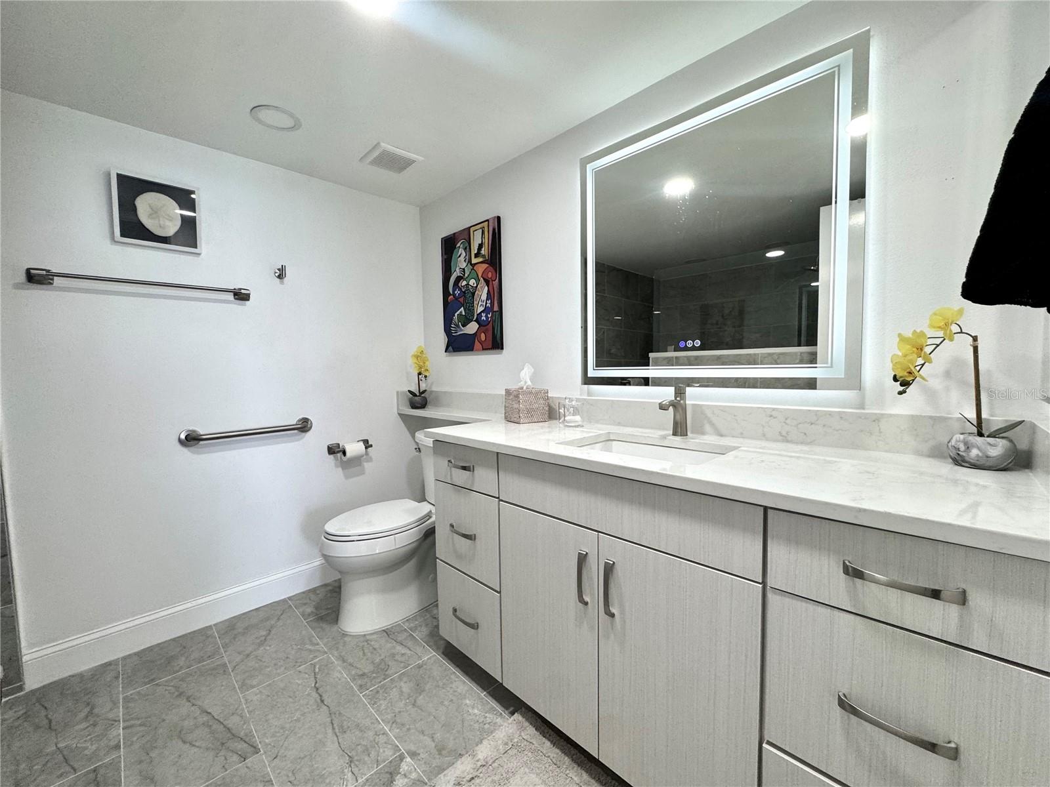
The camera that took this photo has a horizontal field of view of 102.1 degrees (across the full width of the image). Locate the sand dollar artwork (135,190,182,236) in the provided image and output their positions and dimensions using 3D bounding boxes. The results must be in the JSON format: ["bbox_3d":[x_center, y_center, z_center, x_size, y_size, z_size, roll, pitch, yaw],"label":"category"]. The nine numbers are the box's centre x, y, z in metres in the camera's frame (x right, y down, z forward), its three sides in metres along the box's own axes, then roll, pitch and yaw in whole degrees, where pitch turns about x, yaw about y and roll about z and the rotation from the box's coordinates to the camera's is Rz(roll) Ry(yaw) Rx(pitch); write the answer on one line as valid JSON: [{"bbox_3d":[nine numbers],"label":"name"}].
[{"bbox_3d":[-1.517,-0.740,1.760,0.143,0.166,0.018,-5,5,-44],"label":"sand dollar artwork"}]

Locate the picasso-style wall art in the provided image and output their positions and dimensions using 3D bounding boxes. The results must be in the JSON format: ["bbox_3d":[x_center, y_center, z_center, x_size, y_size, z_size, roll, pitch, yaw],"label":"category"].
[{"bbox_3d":[-0.289,-0.553,2.294,0.030,0.656,0.492,-5,5,-44],"label":"picasso-style wall art"}]

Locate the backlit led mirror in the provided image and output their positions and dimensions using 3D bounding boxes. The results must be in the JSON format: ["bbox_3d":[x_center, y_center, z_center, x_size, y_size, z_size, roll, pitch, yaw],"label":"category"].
[{"bbox_3d":[0.558,-0.474,1.415,0.037,0.900,0.912,-5,5,-44],"label":"backlit led mirror"}]

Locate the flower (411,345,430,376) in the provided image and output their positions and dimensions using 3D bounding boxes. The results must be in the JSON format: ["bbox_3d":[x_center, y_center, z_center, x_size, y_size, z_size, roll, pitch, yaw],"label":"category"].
[{"bbox_3d":[-0.621,-0.192,2.520,0.115,0.180,0.110,-2,4,-11],"label":"flower"}]

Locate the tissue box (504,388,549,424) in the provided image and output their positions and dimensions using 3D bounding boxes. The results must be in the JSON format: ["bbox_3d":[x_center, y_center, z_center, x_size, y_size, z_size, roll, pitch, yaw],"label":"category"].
[{"bbox_3d":[-0.001,0.046,1.831,0.136,0.143,0.136,-4,5,-33],"label":"tissue box"}]

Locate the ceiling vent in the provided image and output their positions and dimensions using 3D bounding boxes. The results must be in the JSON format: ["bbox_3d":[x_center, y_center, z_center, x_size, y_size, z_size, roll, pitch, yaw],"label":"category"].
[{"bbox_3d":[-0.650,-1.126,2.062,0.222,0.020,0.222,-5,5,-44],"label":"ceiling vent"}]

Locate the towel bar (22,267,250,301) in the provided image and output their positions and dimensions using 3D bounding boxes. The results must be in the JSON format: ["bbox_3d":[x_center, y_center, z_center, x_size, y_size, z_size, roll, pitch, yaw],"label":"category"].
[{"bbox_3d":[-1.523,-0.437,1.738,0.672,0.056,0.076,-5,5,-44],"label":"towel bar"}]

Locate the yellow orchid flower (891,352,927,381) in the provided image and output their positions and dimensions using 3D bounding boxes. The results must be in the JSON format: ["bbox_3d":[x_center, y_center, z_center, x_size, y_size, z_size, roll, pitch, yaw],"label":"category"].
[{"bbox_3d":[0.862,-0.059,0.955,0.066,0.066,0.045,-1,4,9],"label":"yellow orchid flower"}]

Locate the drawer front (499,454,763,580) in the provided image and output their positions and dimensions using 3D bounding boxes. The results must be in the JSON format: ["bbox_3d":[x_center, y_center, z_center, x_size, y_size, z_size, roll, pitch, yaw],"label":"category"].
[{"bbox_3d":[0.192,0.272,1.087,0.020,0.151,0.765,-5,5,-44],"label":"drawer front"}]

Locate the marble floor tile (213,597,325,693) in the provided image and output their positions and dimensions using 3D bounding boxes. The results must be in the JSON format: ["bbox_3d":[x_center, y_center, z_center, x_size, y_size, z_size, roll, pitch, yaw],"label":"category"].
[{"bbox_3d":[-1.110,1.061,1.826,0.306,0.010,0.600,-5,5,-44],"label":"marble floor tile"}]

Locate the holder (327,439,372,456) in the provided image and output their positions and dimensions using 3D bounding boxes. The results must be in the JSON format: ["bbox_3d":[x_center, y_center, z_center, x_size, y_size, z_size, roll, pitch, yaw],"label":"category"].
[{"bbox_3d":[-0.952,0.296,2.325,0.222,0.062,0.080,-5,5,-44],"label":"holder"}]

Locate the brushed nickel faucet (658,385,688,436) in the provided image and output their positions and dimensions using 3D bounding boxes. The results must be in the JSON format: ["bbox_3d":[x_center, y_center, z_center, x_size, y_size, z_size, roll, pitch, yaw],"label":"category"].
[{"bbox_3d":[0.484,0.058,1.385,0.172,0.167,0.060,-5,5,-44],"label":"brushed nickel faucet"}]

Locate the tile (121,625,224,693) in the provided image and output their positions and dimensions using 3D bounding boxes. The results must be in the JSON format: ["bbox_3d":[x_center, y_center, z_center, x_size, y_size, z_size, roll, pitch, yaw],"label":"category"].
[{"bbox_3d":[-1.450,1.080,1.746,0.306,0.010,0.322,-5,5,-44],"label":"tile"}]

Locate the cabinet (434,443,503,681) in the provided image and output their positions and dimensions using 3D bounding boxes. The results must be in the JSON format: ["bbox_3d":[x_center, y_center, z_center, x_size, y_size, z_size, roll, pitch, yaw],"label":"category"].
[{"bbox_3d":[-0.009,0.531,1.643,0.540,0.740,0.363,-5,5,-44],"label":"cabinet"}]

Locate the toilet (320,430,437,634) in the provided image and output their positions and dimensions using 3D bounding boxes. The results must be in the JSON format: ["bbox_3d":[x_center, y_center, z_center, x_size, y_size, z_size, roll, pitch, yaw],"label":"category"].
[{"bbox_3d":[-0.577,0.637,2.092,0.790,0.780,0.450,-5,5,-44],"label":"toilet"}]

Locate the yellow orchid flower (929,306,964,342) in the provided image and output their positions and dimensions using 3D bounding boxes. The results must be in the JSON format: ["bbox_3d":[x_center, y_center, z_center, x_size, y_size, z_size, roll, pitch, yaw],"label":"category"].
[{"bbox_3d":[0.931,-0.154,0.938,0.042,0.075,0.068,-3,4,-31],"label":"yellow orchid flower"}]

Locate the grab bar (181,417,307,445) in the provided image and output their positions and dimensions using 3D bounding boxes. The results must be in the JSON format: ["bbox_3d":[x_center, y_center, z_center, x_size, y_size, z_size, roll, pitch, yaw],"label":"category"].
[{"bbox_3d":[-1.280,0.181,2.004,0.532,0.080,0.076,-5,5,-44],"label":"grab bar"}]

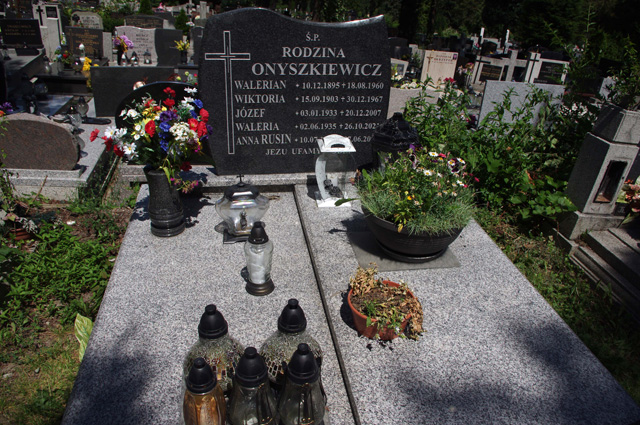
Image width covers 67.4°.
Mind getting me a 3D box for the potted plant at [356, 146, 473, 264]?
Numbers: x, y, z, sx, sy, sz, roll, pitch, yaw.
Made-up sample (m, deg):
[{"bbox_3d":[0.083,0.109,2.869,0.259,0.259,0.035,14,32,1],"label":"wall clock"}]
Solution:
[{"bbox_3d":[0.384,-0.050,2.026,0.485,0.395,0.460,-3,30,-10],"label":"potted plant"}]

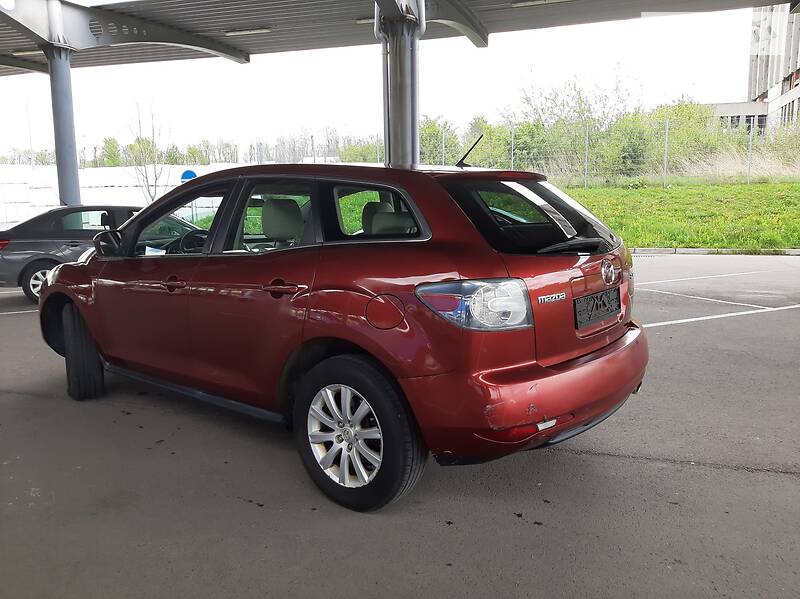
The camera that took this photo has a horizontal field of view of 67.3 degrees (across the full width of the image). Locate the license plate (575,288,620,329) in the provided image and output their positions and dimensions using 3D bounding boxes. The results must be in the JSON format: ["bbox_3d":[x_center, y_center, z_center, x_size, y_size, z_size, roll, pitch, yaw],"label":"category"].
[{"bbox_3d":[0.952,0.036,2.871,0.020,0.125,0.525,0,6,39],"label":"license plate"}]

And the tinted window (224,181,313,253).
[{"bbox_3d":[-0.684,-0.436,3.199,0.750,0.420,0.060,5,-9,38],"label":"tinted window"}]

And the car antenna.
[{"bbox_3d":[0.371,-0.790,3.227,0.185,0.170,0.040,5,9,38],"label":"car antenna"}]

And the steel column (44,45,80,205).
[{"bbox_3d":[-6.115,-2.343,11.088,0.320,4.520,0.320,-1,7,0],"label":"steel column"}]

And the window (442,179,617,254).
[{"bbox_3d":[0.734,-0.398,2.987,1.380,0.520,0.150,-10,-29,-51],"label":"window"}]

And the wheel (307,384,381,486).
[{"bbox_3d":[-0.204,0.613,2.825,0.480,0.480,0.190,5,9,38],"label":"wheel"}]

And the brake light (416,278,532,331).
[{"bbox_3d":[0.288,-0.003,2.400,0.400,0.200,0.270,5,9,38],"label":"brake light"}]

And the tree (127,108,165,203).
[{"bbox_3d":[-7.780,-3.500,18.817,1.250,4.990,1.200,-1,7,0],"label":"tree"}]

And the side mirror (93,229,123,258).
[{"bbox_3d":[-1.880,-0.361,3.861,0.150,0.185,0.215,5,9,38],"label":"side mirror"}]

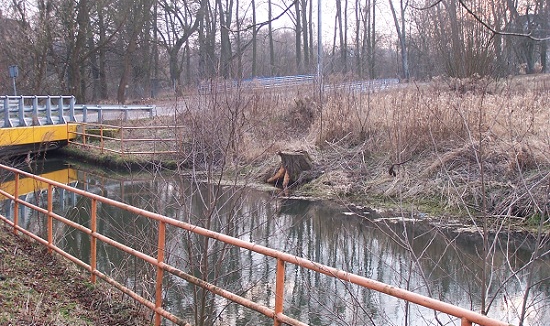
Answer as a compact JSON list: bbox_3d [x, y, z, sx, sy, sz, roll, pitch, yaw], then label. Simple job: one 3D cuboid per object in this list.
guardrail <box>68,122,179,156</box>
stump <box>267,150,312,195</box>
[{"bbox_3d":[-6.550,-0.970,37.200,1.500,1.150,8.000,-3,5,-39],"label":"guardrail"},{"bbox_3d":[0.375,0.200,24.100,1.150,1.080,1.050,0,4,0],"label":"stump"}]

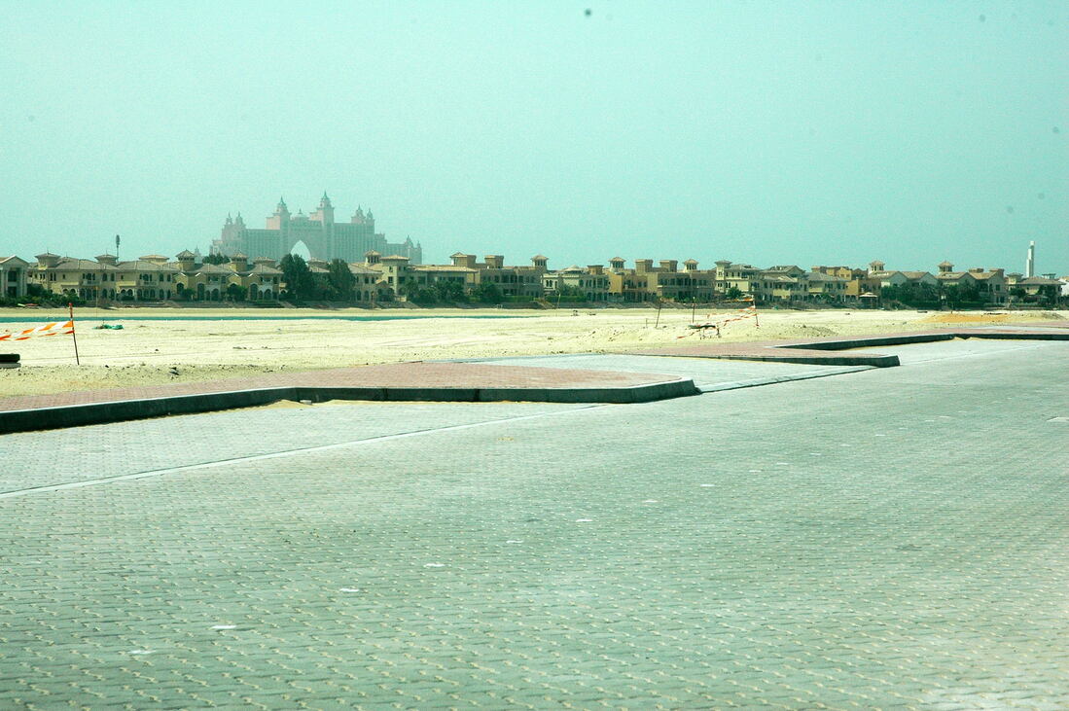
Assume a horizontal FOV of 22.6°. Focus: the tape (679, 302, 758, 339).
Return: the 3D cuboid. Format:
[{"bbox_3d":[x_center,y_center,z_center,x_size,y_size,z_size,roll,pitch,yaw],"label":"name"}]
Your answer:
[{"bbox_3d":[3.683,-0.702,53.500,1.550,0.730,0.500,0,1,-18],"label":"tape"}]

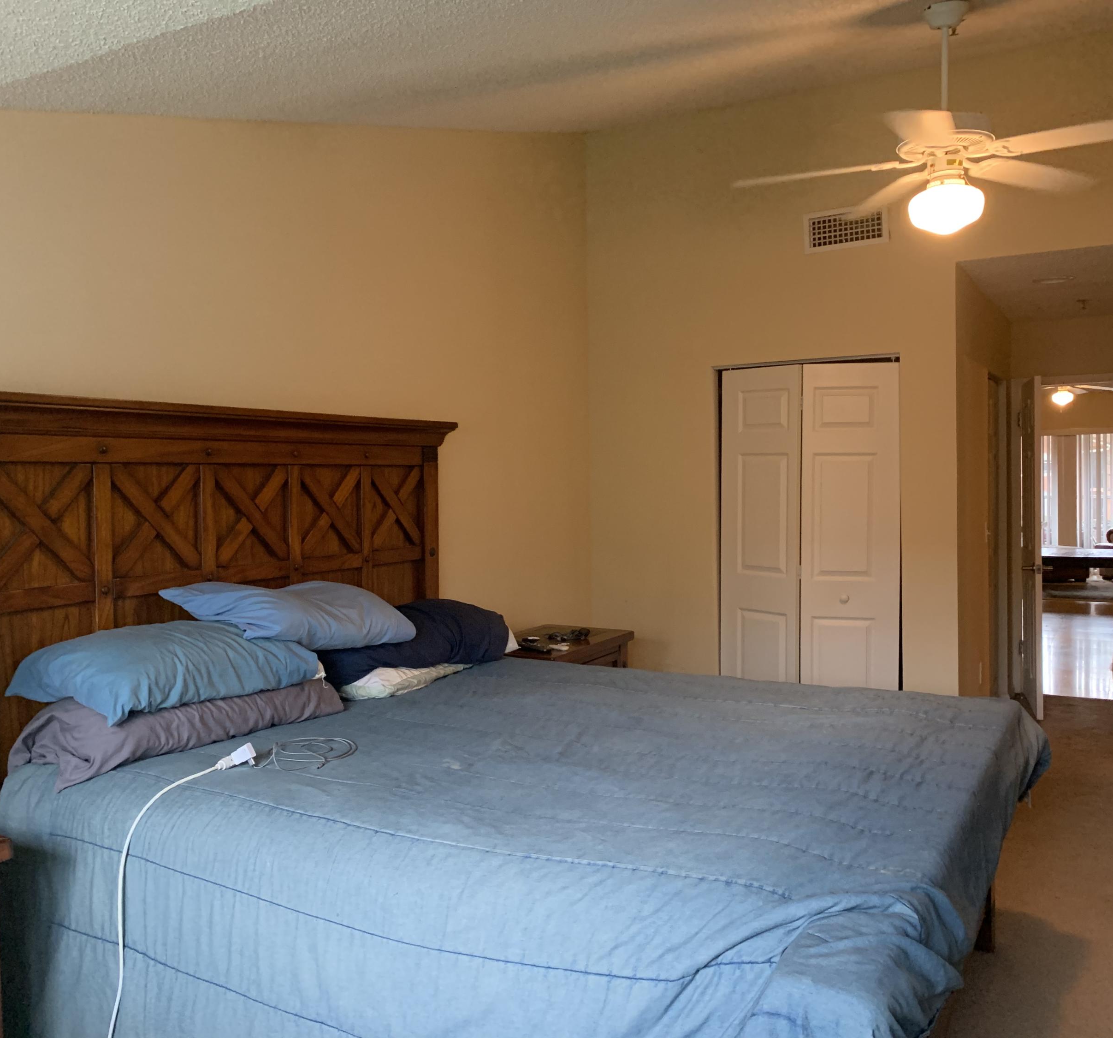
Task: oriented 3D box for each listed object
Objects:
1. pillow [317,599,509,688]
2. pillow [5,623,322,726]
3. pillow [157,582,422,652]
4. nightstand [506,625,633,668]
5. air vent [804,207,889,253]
[{"bbox_3d":[-0.557,0.429,3.783,0.400,0.245,0.930,0,2,30],"label":"pillow"},{"bbox_3d":[-1.034,0.393,2.901,0.420,0.235,0.850,0,2,30],"label":"pillow"},{"bbox_3d":[-0.792,0.313,3.307,0.420,0.240,0.860,0,2,30],"label":"pillow"},{"bbox_3d":[-0.045,0.928,4.751,0.500,0.753,0.840,0,2,30],"label":"nightstand"},{"bbox_3d":[1.371,-1.377,4.930,0.397,0.187,0.030,0,2,30],"label":"air vent"}]

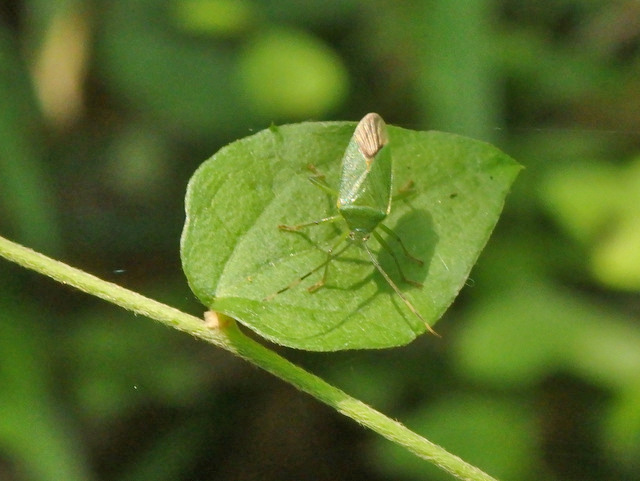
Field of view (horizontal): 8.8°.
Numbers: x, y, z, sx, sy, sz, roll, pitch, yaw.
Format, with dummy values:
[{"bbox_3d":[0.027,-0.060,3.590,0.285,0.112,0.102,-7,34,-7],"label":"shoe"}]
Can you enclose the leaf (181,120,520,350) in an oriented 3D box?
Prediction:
[{"bbox_3d":[0.004,-0.002,0.441,0.038,0.007,0.031,-24,60,-15],"label":"leaf"}]

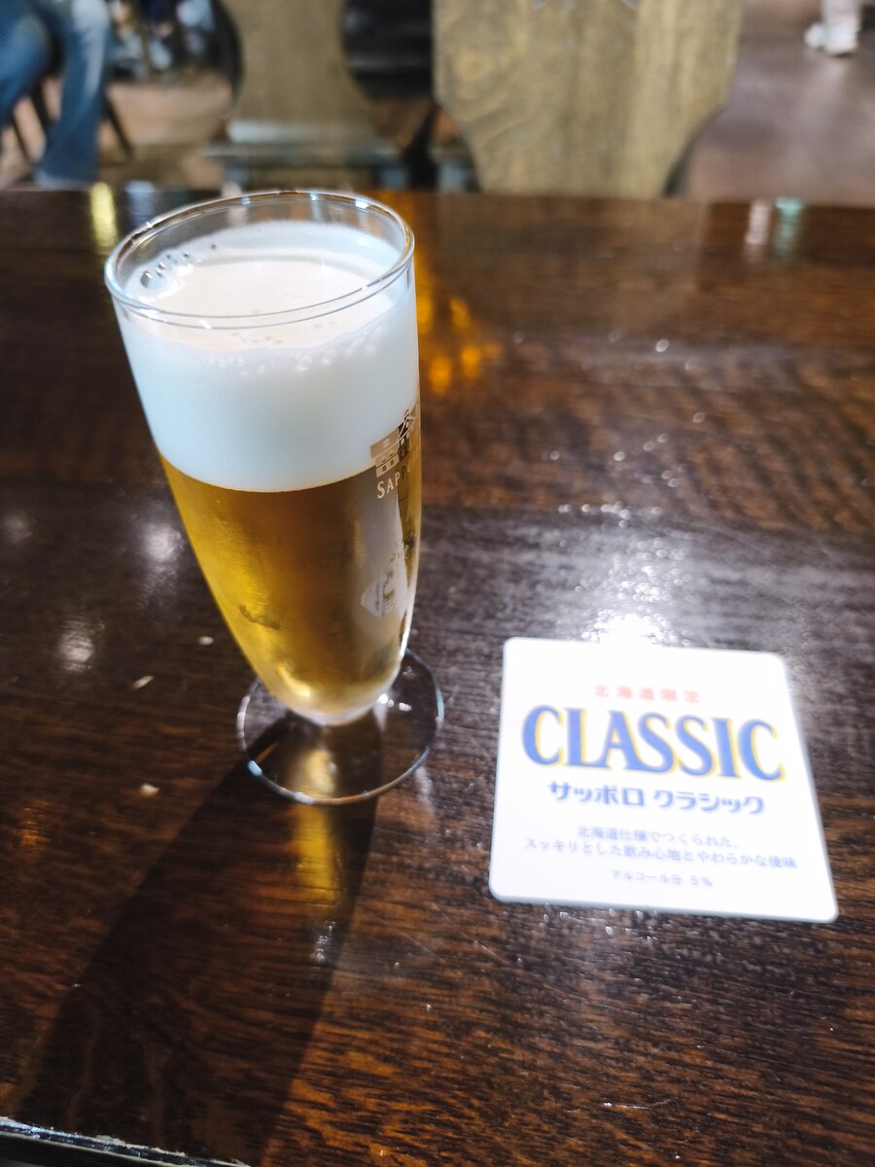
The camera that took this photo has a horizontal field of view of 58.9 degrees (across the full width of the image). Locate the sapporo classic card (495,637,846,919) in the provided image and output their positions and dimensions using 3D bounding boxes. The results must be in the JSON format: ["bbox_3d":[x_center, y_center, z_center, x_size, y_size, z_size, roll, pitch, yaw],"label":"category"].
[{"bbox_3d":[0.066,0.055,0.240,0.093,0.002,0.093,4,45,5],"label":"sapporo classic card"}]

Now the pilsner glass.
[{"bbox_3d":[-0.032,-0.011,0.201,0.067,0.151,0.067,-1,45,1],"label":"pilsner glass"}]

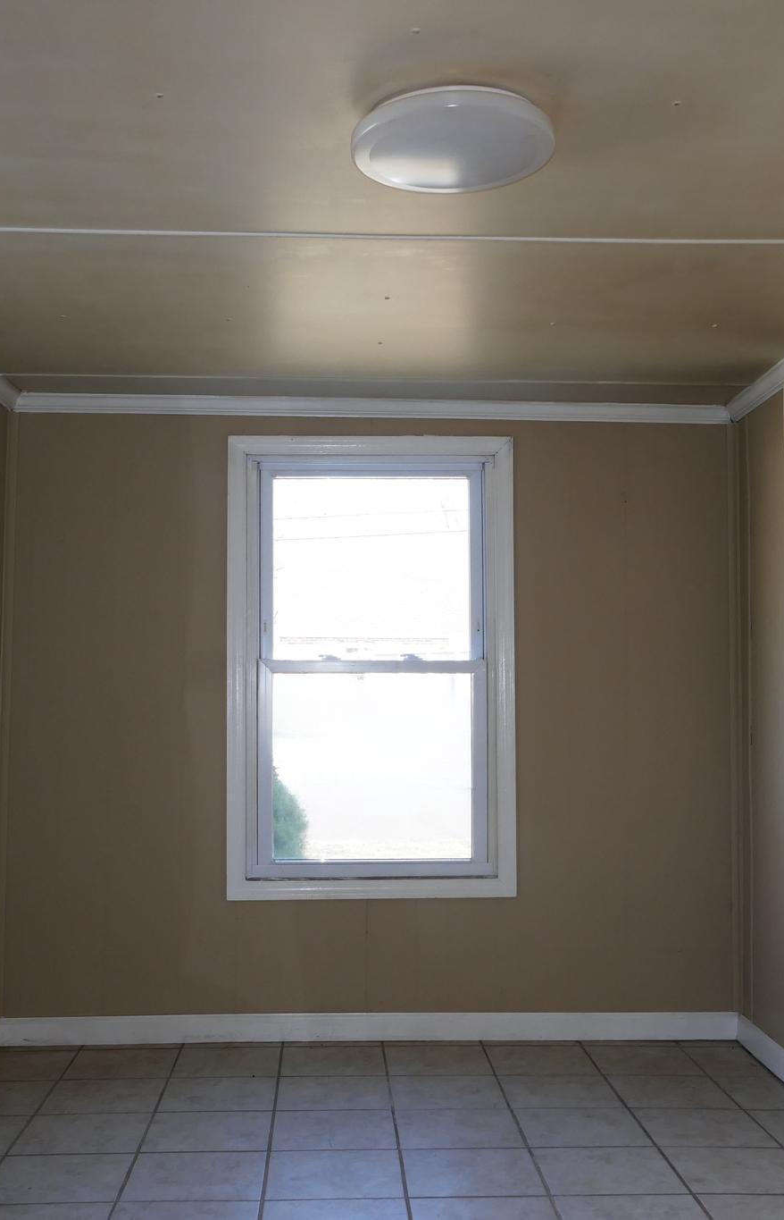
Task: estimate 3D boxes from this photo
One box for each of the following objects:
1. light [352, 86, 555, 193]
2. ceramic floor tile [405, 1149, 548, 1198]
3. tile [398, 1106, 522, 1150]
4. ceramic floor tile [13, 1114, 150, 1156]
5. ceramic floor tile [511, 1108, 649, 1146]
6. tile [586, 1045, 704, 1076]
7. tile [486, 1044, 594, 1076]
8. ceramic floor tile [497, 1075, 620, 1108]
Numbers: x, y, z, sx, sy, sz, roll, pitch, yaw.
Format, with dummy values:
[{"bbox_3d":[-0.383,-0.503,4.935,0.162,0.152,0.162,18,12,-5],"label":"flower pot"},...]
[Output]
[{"bbox_3d":[0.105,-0.792,2.183,0.350,0.056,0.350,0,-4,-2],"label":"light"},{"bbox_3d":[0.183,1.296,2.913,0.305,0.010,0.301,0,-4,-3],"label":"ceramic floor tile"},{"bbox_3d":[0.170,1.331,3.248,0.306,0.010,0.306,0,-4,-3],"label":"tile"},{"bbox_3d":[-0.777,1.324,3.204,0.306,0.010,0.306,0,-4,-3],"label":"ceramic floor tile"},{"bbox_3d":[0.485,1.332,3.260,0.308,0.010,0.305,0,-4,-2],"label":"ceramic floor tile"},{"bbox_3d":[0.775,1.376,3.881,0.308,0.010,0.305,0,-4,-2],"label":"tile"},{"bbox_3d":[0.460,1.374,3.868,0.308,0.010,0.305,0,-4,-2],"label":"tile"},{"bbox_3d":[0.468,1.342,3.529,0.305,0.010,0.301,0,-4,-3],"label":"ceramic floor tile"}]

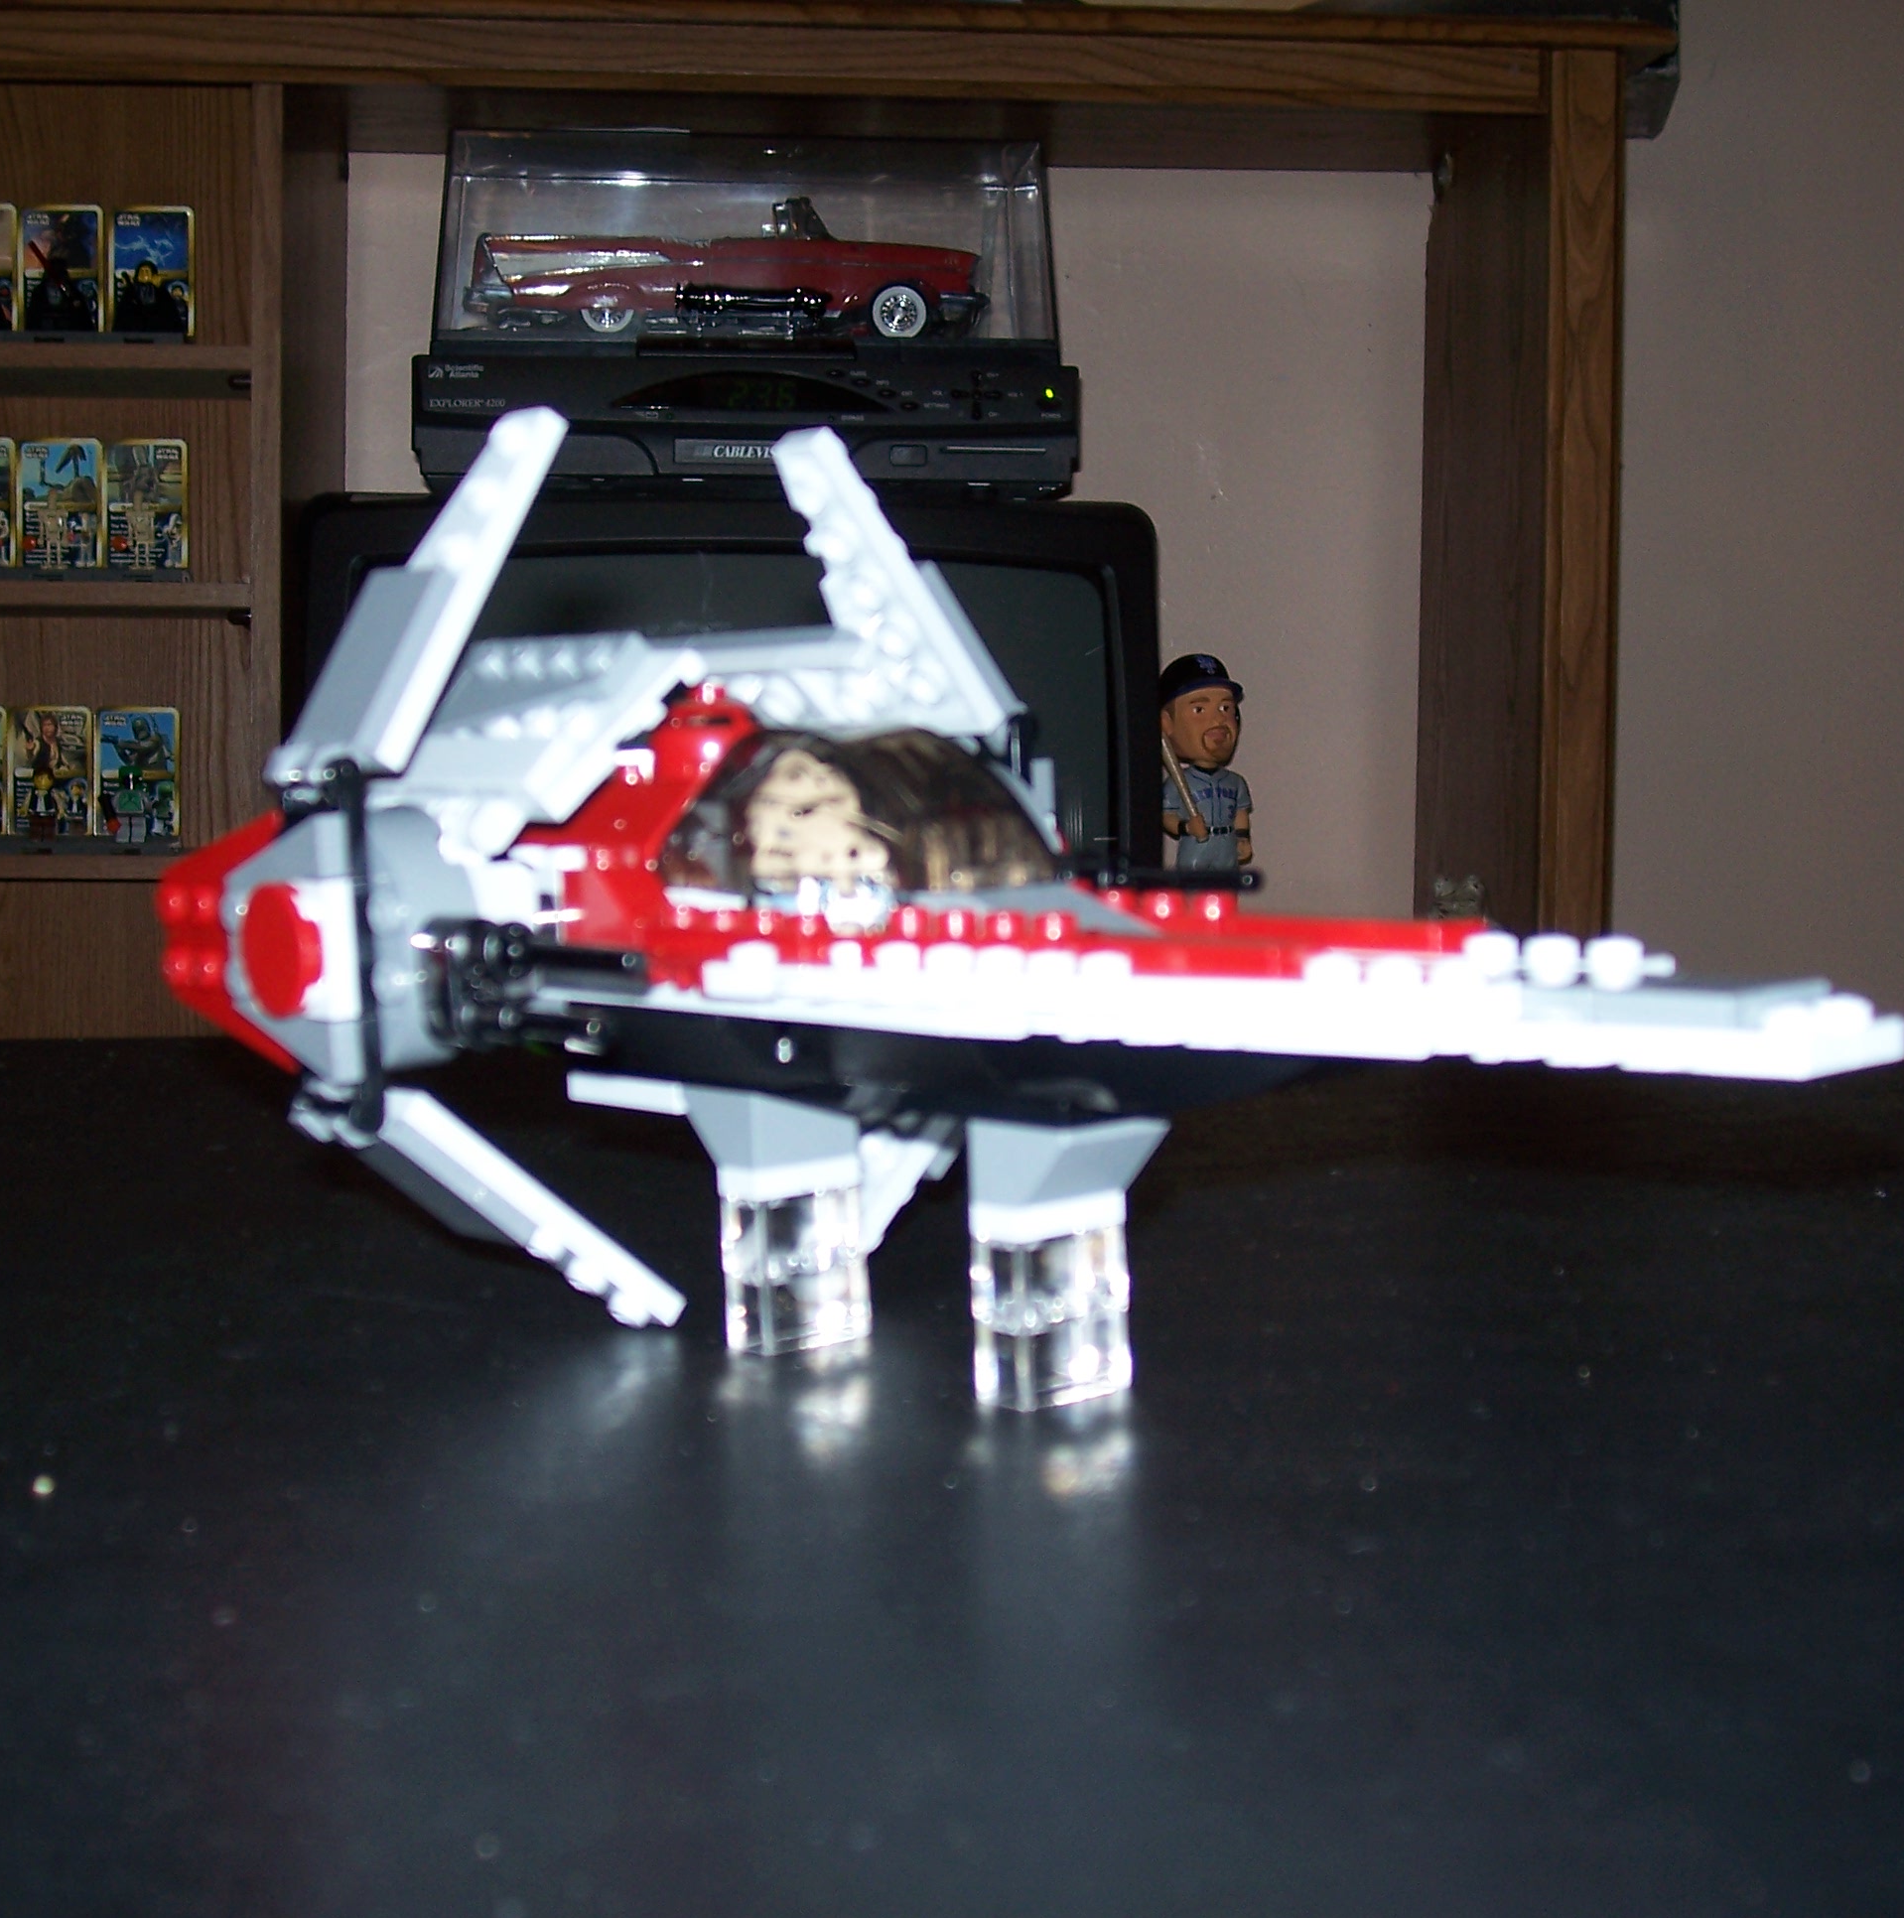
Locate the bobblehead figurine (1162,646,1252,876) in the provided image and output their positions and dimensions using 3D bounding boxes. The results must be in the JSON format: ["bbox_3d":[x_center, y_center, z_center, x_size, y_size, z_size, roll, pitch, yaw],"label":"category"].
[{"bbox_3d":[0.141,-0.081,1.710,0.062,0.175,0.062,-2,4,-17],"label":"bobblehead figurine"}]

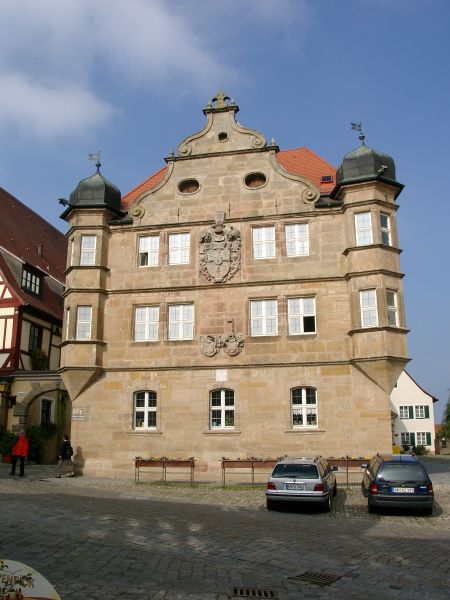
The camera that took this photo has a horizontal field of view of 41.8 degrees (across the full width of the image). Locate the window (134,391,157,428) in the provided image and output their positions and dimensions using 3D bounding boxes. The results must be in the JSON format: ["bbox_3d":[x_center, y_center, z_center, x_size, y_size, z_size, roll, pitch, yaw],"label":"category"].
[{"bbox_3d":[-3.269,4.520,24.175,0.995,1.629,0.150,-3,-15,11],"label":"window"}]

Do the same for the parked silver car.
[{"bbox_3d":[2.359,5.291,17.547,1.700,1.400,4.430,-3,-12,12],"label":"parked silver car"}]

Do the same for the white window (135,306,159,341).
[{"bbox_3d":[-3.309,1.033,25.068,1.076,1.488,0.150,-3,-15,11],"label":"white window"}]

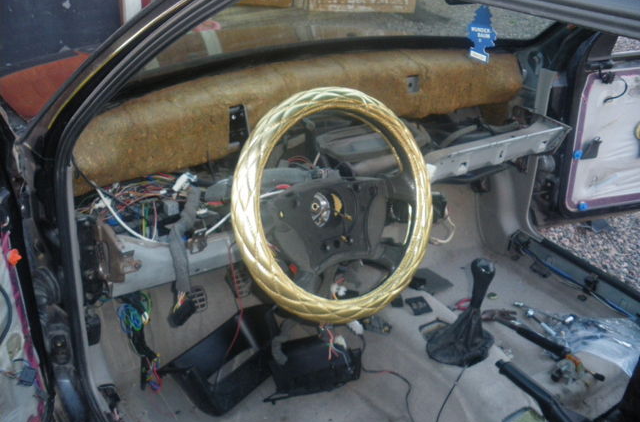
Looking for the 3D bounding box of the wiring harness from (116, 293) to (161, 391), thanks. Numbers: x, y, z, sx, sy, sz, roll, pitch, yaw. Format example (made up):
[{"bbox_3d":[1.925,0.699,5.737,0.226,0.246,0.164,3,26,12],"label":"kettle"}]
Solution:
[{"bbox_3d":[-0.365,0.264,1.345,0.070,0.230,0.065,-17,34,-27],"label":"wiring harness"}]

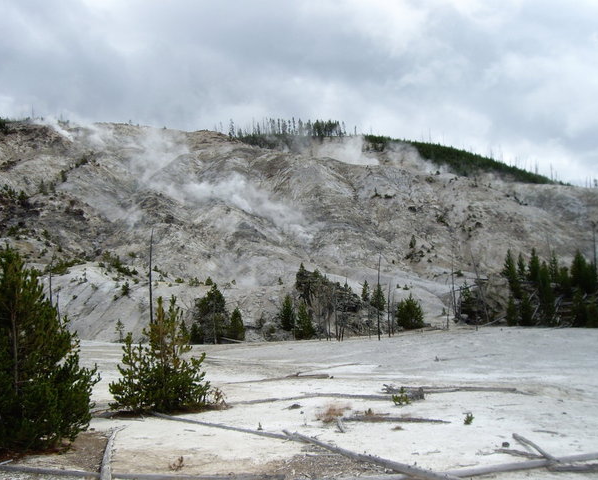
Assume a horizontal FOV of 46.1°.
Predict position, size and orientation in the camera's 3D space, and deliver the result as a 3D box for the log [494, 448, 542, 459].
[{"bbox_3d":[4.520,4.405,14.566,0.980,0.110,0.130,-3,-6,32],"label":"log"}]

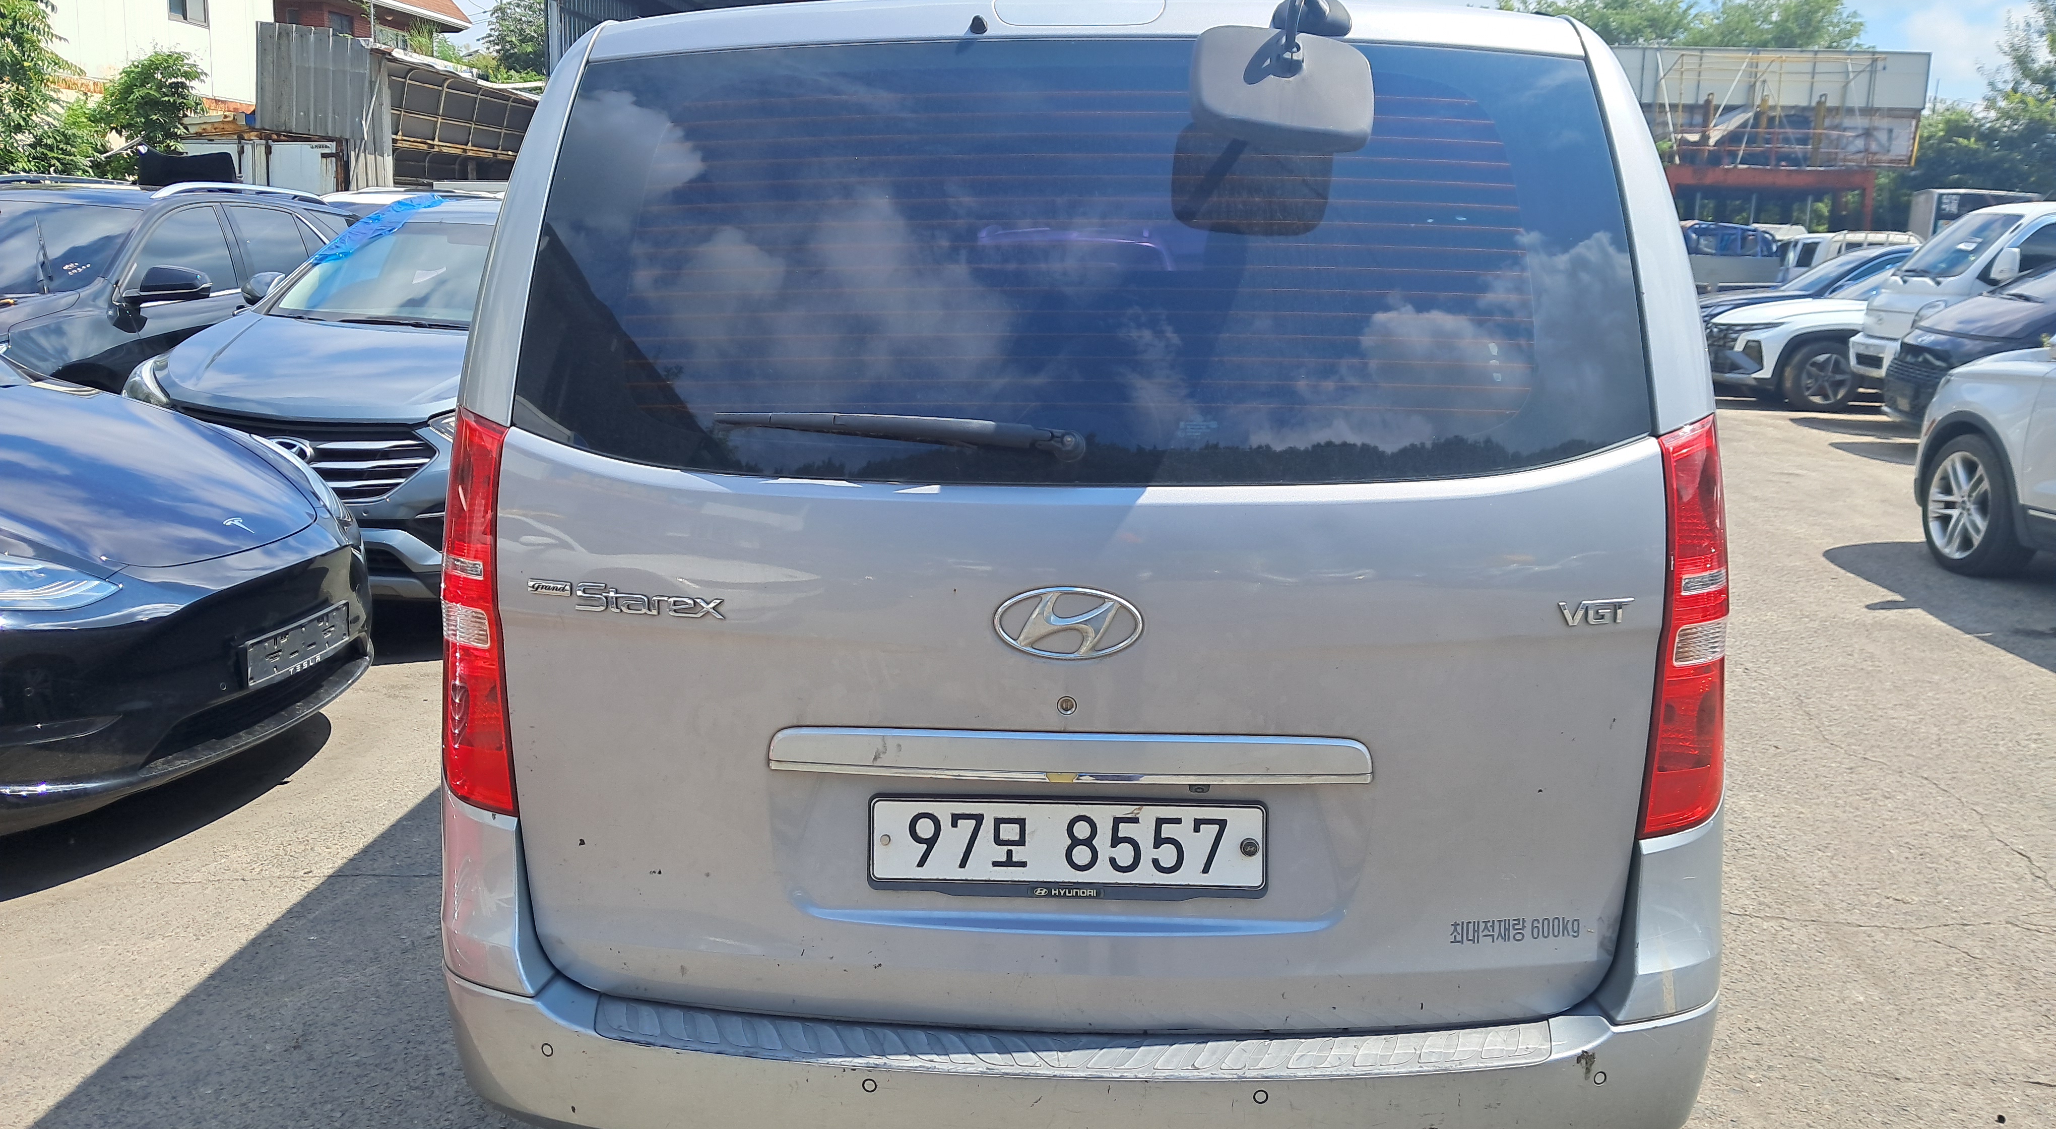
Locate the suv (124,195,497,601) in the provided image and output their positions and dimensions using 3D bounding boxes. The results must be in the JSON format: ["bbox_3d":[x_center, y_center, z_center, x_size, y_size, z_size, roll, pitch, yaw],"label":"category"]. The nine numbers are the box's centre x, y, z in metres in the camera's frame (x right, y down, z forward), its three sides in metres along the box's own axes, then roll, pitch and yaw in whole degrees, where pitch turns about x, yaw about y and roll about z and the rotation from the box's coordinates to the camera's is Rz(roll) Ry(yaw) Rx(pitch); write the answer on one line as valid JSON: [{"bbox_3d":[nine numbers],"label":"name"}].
[{"bbox_3d":[-2.715,-1.028,8.388,1.880,1.690,4.720,1,12,1],"label":"suv"}]

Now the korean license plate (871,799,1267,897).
[{"bbox_3d":[0.053,0.374,2.120,0.527,0.122,0.020,1,12,3],"label":"korean license plate"}]

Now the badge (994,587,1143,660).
[{"bbox_3d":[0.052,0.076,2.080,0.195,0.098,0.015,1,12,3],"label":"badge"}]

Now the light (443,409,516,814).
[{"bbox_3d":[-0.762,0.062,2.258,0.150,0.545,0.200,1,12,3],"label":"light"}]

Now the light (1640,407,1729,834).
[{"bbox_3d":[0.892,0.080,2.174,0.150,0.545,0.200,1,12,3],"label":"light"}]

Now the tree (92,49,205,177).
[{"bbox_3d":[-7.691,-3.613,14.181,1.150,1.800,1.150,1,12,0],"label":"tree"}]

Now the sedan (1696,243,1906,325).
[{"bbox_3d":[10.448,-3.038,19.557,4.720,1.480,1.870,0,12,-3],"label":"sedan"}]

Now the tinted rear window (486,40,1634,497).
[{"bbox_3d":[0.070,-0.390,2.075,1.470,0.565,0.140,1,2,3],"label":"tinted rear window"}]

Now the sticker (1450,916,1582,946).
[{"bbox_3d":[0.652,0.489,2.140,0.178,0.039,0.004,1,12,-1],"label":"sticker"}]

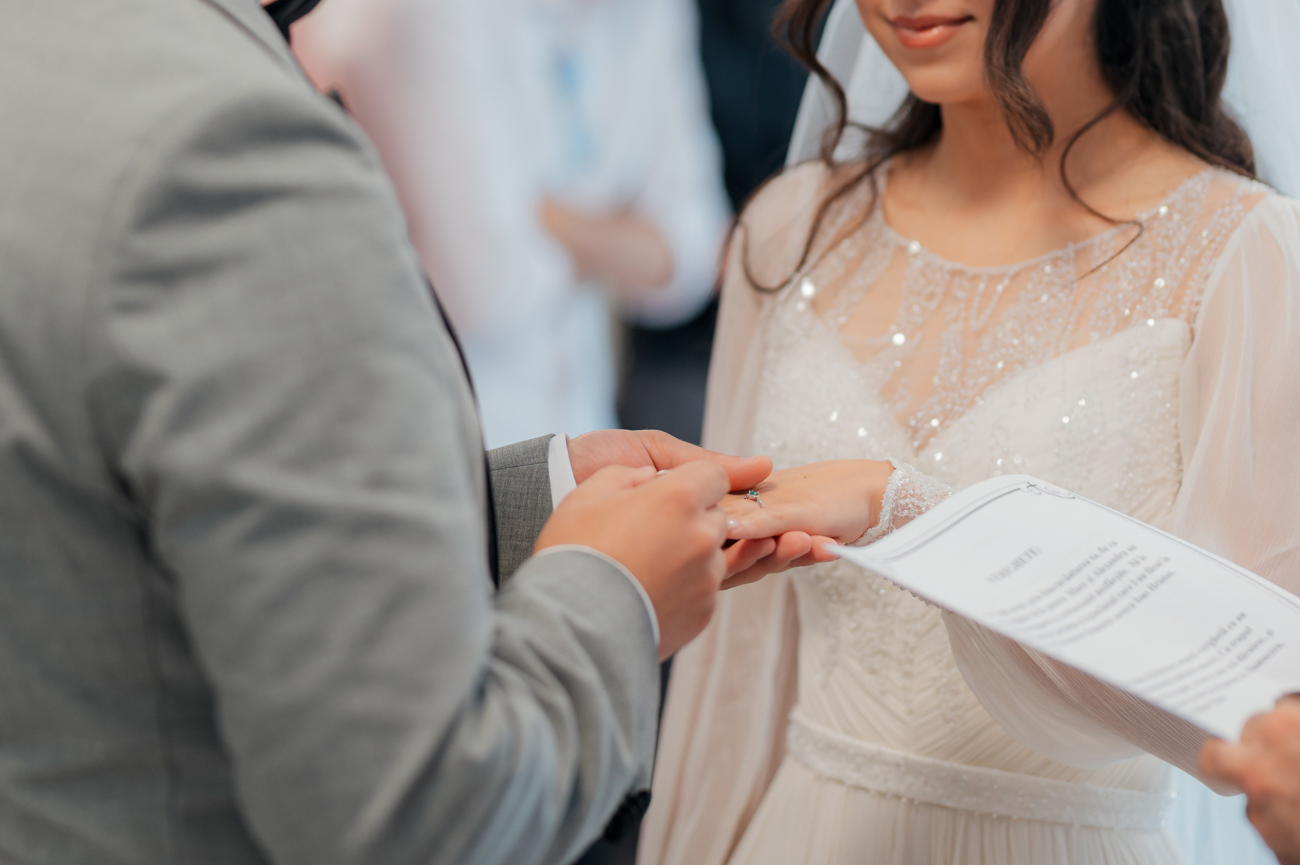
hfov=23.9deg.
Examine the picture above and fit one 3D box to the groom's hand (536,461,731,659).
[{"bbox_3d":[-0.004,0.067,1.690,0.110,0.095,0.080,-22,21,-34],"label":"groom's hand"}]

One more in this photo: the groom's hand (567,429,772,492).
[{"bbox_3d":[0.025,0.033,1.780,0.160,0.060,0.085,6,6,-25],"label":"groom's hand"}]

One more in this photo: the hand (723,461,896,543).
[{"bbox_3d":[0.091,0.042,1.760,0.145,0.042,0.074,-8,13,-32],"label":"hand"}]

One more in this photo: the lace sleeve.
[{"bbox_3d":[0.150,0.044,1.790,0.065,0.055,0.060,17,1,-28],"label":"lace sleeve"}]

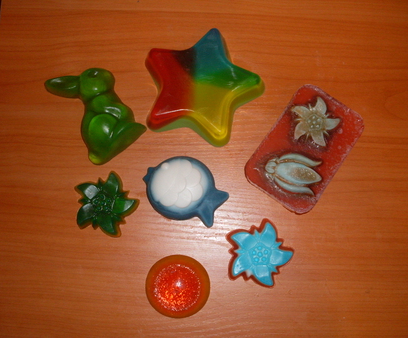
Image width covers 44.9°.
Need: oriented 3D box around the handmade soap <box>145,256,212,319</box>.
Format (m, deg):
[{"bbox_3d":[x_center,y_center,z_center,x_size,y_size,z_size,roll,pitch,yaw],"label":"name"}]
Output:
[{"bbox_3d":[-0.021,0.092,0.385,0.051,0.022,0.049,0,82,0],"label":"handmade soap"}]

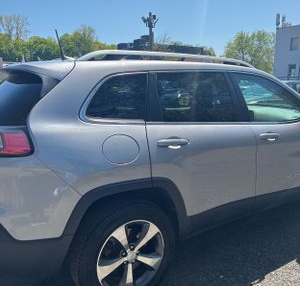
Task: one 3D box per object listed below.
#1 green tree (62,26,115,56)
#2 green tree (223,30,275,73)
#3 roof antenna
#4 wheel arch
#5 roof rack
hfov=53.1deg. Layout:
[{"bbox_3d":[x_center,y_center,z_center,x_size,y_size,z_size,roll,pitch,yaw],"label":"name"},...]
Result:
[{"bbox_3d":[-9.405,-12.717,45.976,8.000,9.960,8.000,-2,12,-11],"label":"green tree"},{"bbox_3d":[15.681,-12.885,47.974,8.800,9.940,8.800,4,12,17],"label":"green tree"},{"bbox_3d":[-0.675,-0.742,2.280,0.080,0.225,0.030,-7,13,-32],"label":"roof antenna"},{"bbox_3d":[-0.111,0.412,1.840,0.880,0.420,0.130,-4,12,-32],"label":"wheel arch"},{"bbox_3d":[0.237,-0.607,2.200,1.600,0.095,0.080,-7,13,-32],"label":"roof rack"}]

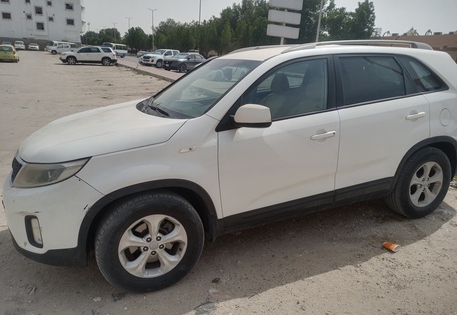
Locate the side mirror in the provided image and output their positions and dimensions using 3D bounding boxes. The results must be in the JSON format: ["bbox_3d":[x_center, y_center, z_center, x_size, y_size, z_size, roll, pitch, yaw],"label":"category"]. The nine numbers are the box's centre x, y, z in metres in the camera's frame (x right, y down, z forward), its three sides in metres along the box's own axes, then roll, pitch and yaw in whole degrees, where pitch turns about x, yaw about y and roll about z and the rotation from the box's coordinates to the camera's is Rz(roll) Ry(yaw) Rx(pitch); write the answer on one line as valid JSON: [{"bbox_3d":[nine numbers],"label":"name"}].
[{"bbox_3d":[0.158,-0.264,2.208,0.160,0.155,0.240,-8,19,-24],"label":"side mirror"}]

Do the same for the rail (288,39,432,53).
[{"bbox_3d":[1.209,-0.978,3.031,1.750,0.115,0.065,-8,19,-24],"label":"rail"}]

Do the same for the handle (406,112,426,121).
[{"bbox_3d":[1.632,-0.359,2.991,0.240,0.045,0.050,-8,19,-24],"label":"handle"}]

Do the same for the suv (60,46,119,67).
[{"bbox_3d":[-13.178,-9.588,32.195,4.920,1.750,1.950,-5,19,-26],"label":"suv"}]

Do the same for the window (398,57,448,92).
[{"bbox_3d":[1.775,-0.759,3.127,0.570,0.340,0.060,-7,-4,-30],"label":"window"}]

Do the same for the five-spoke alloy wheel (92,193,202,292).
[{"bbox_3d":[-0.534,0.569,2.380,0.737,0.737,0.235,-8,19,-24],"label":"five-spoke alloy wheel"}]

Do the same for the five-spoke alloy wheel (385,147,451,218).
[{"bbox_3d":[1.913,0.244,3.474,0.735,0.735,0.235,-8,19,-24],"label":"five-spoke alloy wheel"}]

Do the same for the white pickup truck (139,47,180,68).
[{"bbox_3d":[-6.232,-10.162,35.217,1.860,1.790,5.200,17,21,37],"label":"white pickup truck"}]

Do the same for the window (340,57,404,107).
[{"bbox_3d":[1.194,-0.637,2.858,0.660,0.410,0.050,-8,-4,-24],"label":"window"}]

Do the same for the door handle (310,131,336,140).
[{"bbox_3d":[0.721,-0.167,2.606,0.240,0.045,0.050,-8,19,-24],"label":"door handle"}]

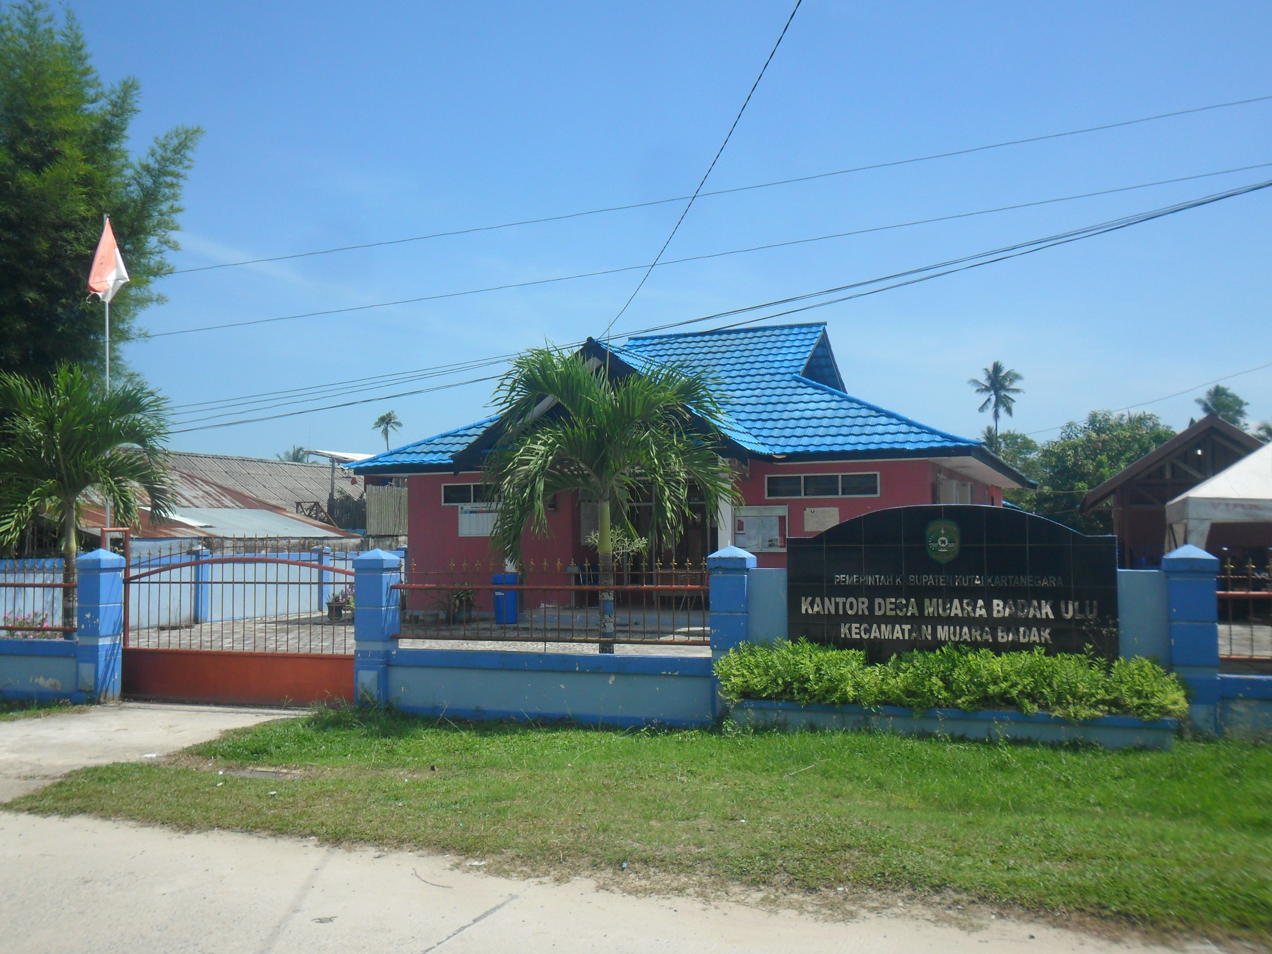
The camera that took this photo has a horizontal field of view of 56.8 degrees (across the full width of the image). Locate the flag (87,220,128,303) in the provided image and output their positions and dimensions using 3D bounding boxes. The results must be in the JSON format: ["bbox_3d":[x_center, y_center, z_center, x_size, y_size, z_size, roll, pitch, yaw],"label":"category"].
[{"bbox_3d":[-7.270,-2.971,16.200,0.560,1.150,0.400,0,-3,-24],"label":"flag"}]

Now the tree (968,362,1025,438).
[{"bbox_3d":[39.934,-3.004,129.575,6.100,19.830,6.100,-1,-3,17],"label":"tree"}]

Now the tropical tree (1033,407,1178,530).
[{"bbox_3d":[19.121,0.500,47.861,6.000,6.483,6.000,-2,-3,22],"label":"tropical tree"}]

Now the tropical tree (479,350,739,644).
[{"bbox_3d":[-0.266,0.420,12.224,2.600,3.535,2.600,-1,-2,-1],"label":"tropical tree"}]

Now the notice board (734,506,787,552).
[{"bbox_3d":[2.202,0.933,20.914,0.972,0.824,0.090,-2,-3,20],"label":"notice board"}]

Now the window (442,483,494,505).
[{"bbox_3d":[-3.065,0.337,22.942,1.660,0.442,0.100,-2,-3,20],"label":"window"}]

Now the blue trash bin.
[{"bbox_3d":[-2.270,2.188,21.298,0.480,0.930,0.500,-2,-3,20],"label":"blue trash bin"}]

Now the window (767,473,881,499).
[{"bbox_3d":[3.249,0.155,20.584,2.025,0.438,0.100,-2,-3,20],"label":"window"}]

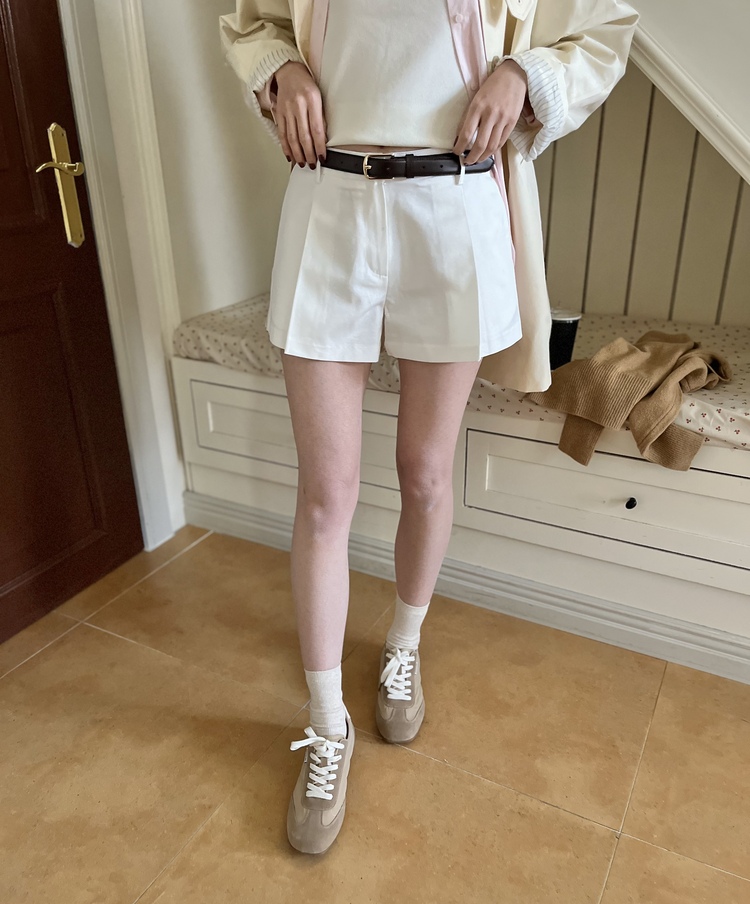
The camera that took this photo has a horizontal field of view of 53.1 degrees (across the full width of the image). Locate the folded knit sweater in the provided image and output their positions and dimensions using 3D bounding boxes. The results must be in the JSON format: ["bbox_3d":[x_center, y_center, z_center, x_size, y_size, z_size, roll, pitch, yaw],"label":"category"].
[{"bbox_3d":[0.546,-0.128,1.574,0.345,0.215,0.410,11,27,26],"label":"folded knit sweater"}]

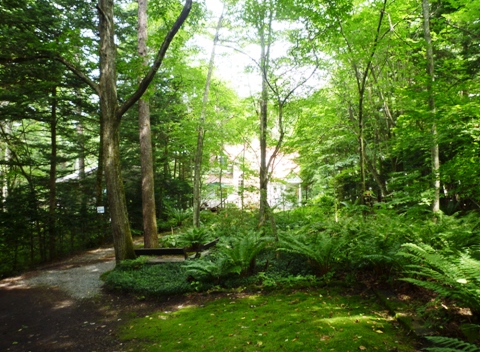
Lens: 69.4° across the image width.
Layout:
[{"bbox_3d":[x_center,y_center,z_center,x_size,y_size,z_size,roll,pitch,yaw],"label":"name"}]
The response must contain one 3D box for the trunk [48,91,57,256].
[{"bbox_3d":[-3.894,-0.052,7.200,0.150,3.600,0.150,0,-1,0],"label":"trunk"}]

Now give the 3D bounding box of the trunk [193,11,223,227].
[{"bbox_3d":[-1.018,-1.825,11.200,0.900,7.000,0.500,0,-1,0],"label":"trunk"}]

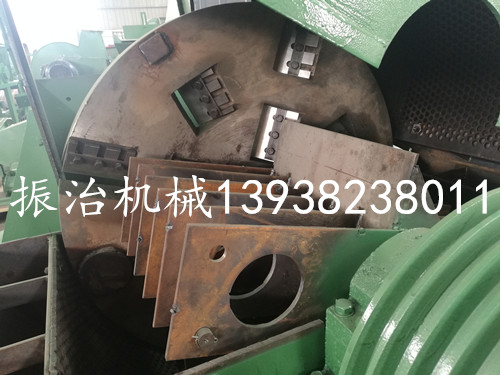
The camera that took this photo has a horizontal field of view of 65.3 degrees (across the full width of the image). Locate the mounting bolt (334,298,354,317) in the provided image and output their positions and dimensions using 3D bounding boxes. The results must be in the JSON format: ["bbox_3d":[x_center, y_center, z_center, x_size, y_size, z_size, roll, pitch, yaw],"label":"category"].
[{"bbox_3d":[0.140,0.177,0.577,0.029,0.018,0.029,-12,21,-23],"label":"mounting bolt"}]

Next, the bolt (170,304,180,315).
[{"bbox_3d":[-0.107,0.176,0.562,0.015,0.015,0.014,-12,21,-23],"label":"bolt"}]

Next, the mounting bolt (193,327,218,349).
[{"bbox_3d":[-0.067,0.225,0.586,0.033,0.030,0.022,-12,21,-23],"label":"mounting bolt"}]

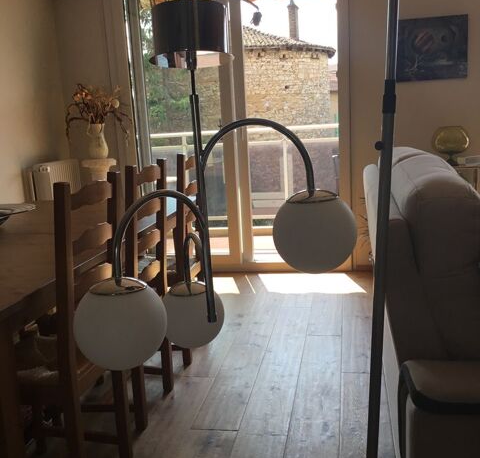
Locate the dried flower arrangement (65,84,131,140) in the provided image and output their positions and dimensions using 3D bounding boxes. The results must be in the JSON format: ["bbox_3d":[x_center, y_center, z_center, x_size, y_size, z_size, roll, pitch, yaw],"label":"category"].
[{"bbox_3d":[-0.995,-0.819,4.014,0.400,0.370,0.340,-1,12,11],"label":"dried flower arrangement"}]

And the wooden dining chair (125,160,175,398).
[{"bbox_3d":[-0.519,0.256,2.311,0.440,1.020,0.420,0,12,13],"label":"wooden dining chair"}]

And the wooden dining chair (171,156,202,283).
[{"bbox_3d":[-0.408,0.133,2.861,0.440,1.020,0.420,0,12,13],"label":"wooden dining chair"}]

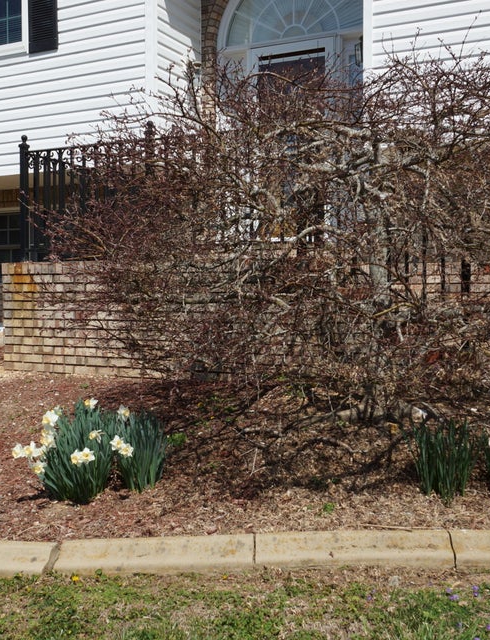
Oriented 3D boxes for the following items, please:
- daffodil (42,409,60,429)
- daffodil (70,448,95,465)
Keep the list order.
[{"bbox_3d":[-0.875,0.443,3.600,0.075,0.080,0.055,2,3,38],"label":"daffodil"},{"bbox_3d":[-0.721,0.606,3.550,0.115,0.075,0.060,0,2,12],"label":"daffodil"}]

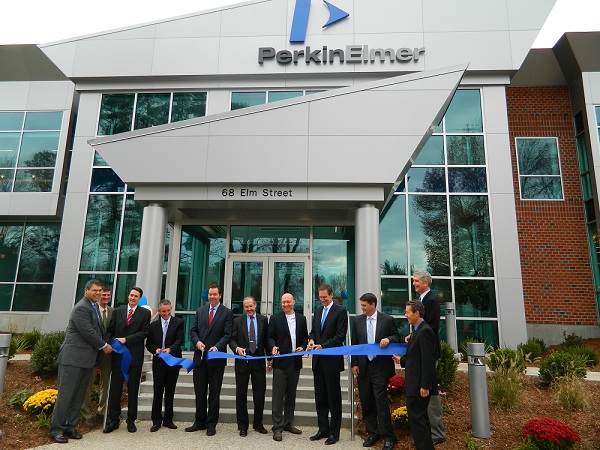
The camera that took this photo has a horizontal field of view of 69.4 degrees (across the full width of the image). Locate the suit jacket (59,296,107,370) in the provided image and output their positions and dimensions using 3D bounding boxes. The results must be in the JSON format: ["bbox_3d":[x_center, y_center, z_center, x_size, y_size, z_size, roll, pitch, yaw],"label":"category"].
[{"bbox_3d":[-2.666,1.314,5.353,0.480,0.851,0.500,-2,-12,15],"label":"suit jacket"}]

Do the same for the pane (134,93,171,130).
[{"bbox_3d":[-5.137,-3.808,14.963,1.174,1.589,0.060,1,-12,3],"label":"pane"}]

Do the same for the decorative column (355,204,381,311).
[{"bbox_3d":[1.256,1.025,8.003,0.460,2.900,0.460,0,-13,4],"label":"decorative column"}]

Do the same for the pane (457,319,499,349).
[{"bbox_3d":[3.804,2.395,9.262,0.837,0.720,0.060,0,-12,4],"label":"pane"}]

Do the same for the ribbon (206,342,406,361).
[{"bbox_3d":[0.022,1.489,5.073,2.396,0.170,0.140,-2,-13,13],"label":"ribbon"}]

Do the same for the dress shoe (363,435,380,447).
[{"bbox_3d":[0.820,2.496,5.062,0.110,0.105,0.300,-7,-15,34],"label":"dress shoe"}]

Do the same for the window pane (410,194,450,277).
[{"bbox_3d":[3.272,0.251,10.915,0.985,2.062,0.050,0,-12,3],"label":"window pane"}]

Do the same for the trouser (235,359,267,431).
[{"bbox_3d":[-0.658,2.198,5.709,0.416,0.945,0.300,2,-12,-6],"label":"trouser"}]

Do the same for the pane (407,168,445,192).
[{"bbox_3d":[3.477,-1.204,11.818,1.004,0.722,0.050,0,-12,4],"label":"pane"}]

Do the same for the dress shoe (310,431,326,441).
[{"bbox_3d":[0.247,2.588,5.352,0.300,0.110,0.110,9,-14,-34],"label":"dress shoe"}]

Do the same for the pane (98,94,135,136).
[{"bbox_3d":[-5.153,-3.105,12.191,0.966,1.260,0.060,0,-13,4],"label":"pane"}]

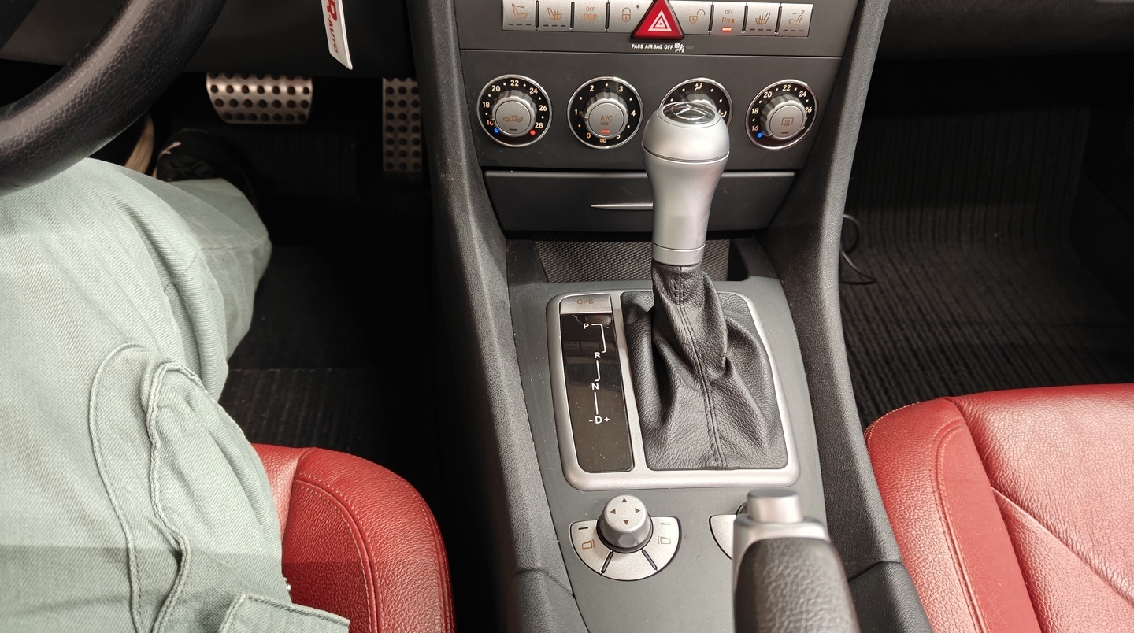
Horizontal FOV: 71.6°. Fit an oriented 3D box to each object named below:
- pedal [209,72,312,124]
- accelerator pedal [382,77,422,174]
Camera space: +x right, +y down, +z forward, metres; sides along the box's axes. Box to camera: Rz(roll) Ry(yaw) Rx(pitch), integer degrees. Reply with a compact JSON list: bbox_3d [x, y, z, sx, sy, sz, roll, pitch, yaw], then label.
[{"bbox_3d":[-0.353,-0.256,0.914,0.122,0.075,0.030,0,0,-4],"label":"pedal"},{"bbox_3d":[-0.198,-0.238,0.953,0.048,0.025,0.135,0,87,-4],"label":"accelerator pedal"}]

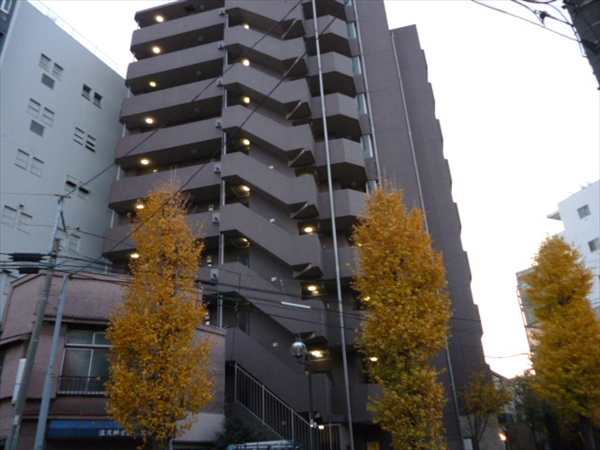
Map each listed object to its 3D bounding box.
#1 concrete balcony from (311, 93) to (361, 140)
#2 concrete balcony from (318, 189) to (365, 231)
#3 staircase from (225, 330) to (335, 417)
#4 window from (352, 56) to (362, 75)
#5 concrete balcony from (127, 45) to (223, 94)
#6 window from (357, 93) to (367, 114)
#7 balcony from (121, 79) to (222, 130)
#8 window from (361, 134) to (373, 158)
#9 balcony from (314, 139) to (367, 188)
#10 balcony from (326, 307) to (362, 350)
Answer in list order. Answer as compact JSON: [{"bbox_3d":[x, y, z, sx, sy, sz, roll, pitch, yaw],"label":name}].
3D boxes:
[{"bbox_3d":[1.893,-5.623,24.963,2.170,1.363,1.904,-9,-27,12],"label":"concrete balcony"},{"bbox_3d":[2.166,-0.611,22.480,2.170,1.363,1.904,-9,-27,12],"label":"concrete balcony"},{"bbox_3d":[-0.987,5.674,18.699,4.368,3.498,1.316,-9,-27,12],"label":"staircase"},{"bbox_3d":[3.232,-9.053,27.602,0.414,1.434,0.112,-9,-27,12],"label":"window"},{"bbox_3d":[-7.236,-9.357,29.279,6.339,1.411,1.400,-9,-27,12],"label":"concrete balcony"},{"bbox_3d":[3.369,-6.547,26.360,0.414,1.434,0.112,-9,-27,12],"label":"window"},{"bbox_3d":[-7.099,-6.851,28.037,6.339,1.411,1.400,-9,-27,12],"label":"balcony"},{"bbox_3d":[3.506,-4.041,25.119,0.414,1.434,0.112,-9,-27,12],"label":"window"},{"bbox_3d":[2.030,-3.117,23.721,2.170,1.363,1.904,-9,-27,12],"label":"balcony"},{"bbox_3d":[2.440,4.401,19.996,2.170,1.363,1.904,-9,-27,12],"label":"balcony"}]

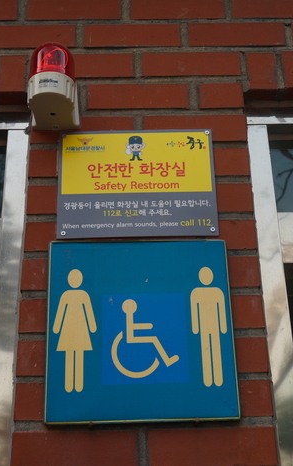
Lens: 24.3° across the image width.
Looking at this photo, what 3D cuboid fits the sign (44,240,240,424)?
[{"bbox_3d":[-0.010,0.158,1.125,0.302,0.304,0.022,-1,-22,-2],"label":"sign"}]

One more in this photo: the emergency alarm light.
[{"bbox_3d":[-0.169,-0.274,1.241,0.090,0.126,0.123,-1,-22,-2],"label":"emergency alarm light"}]

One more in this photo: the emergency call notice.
[{"bbox_3d":[-0.016,-0.090,1.230,0.283,0.213,0.005,-1,-22,-2],"label":"emergency call notice"}]

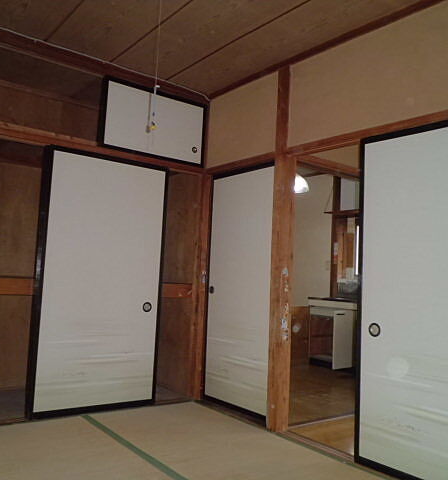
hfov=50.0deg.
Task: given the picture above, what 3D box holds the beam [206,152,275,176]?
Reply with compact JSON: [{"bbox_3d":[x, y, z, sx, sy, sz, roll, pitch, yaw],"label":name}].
[{"bbox_3d":[0.138,-0.547,3.578,0.080,0.056,0.781,6,-5,-38],"label":"beam"}]

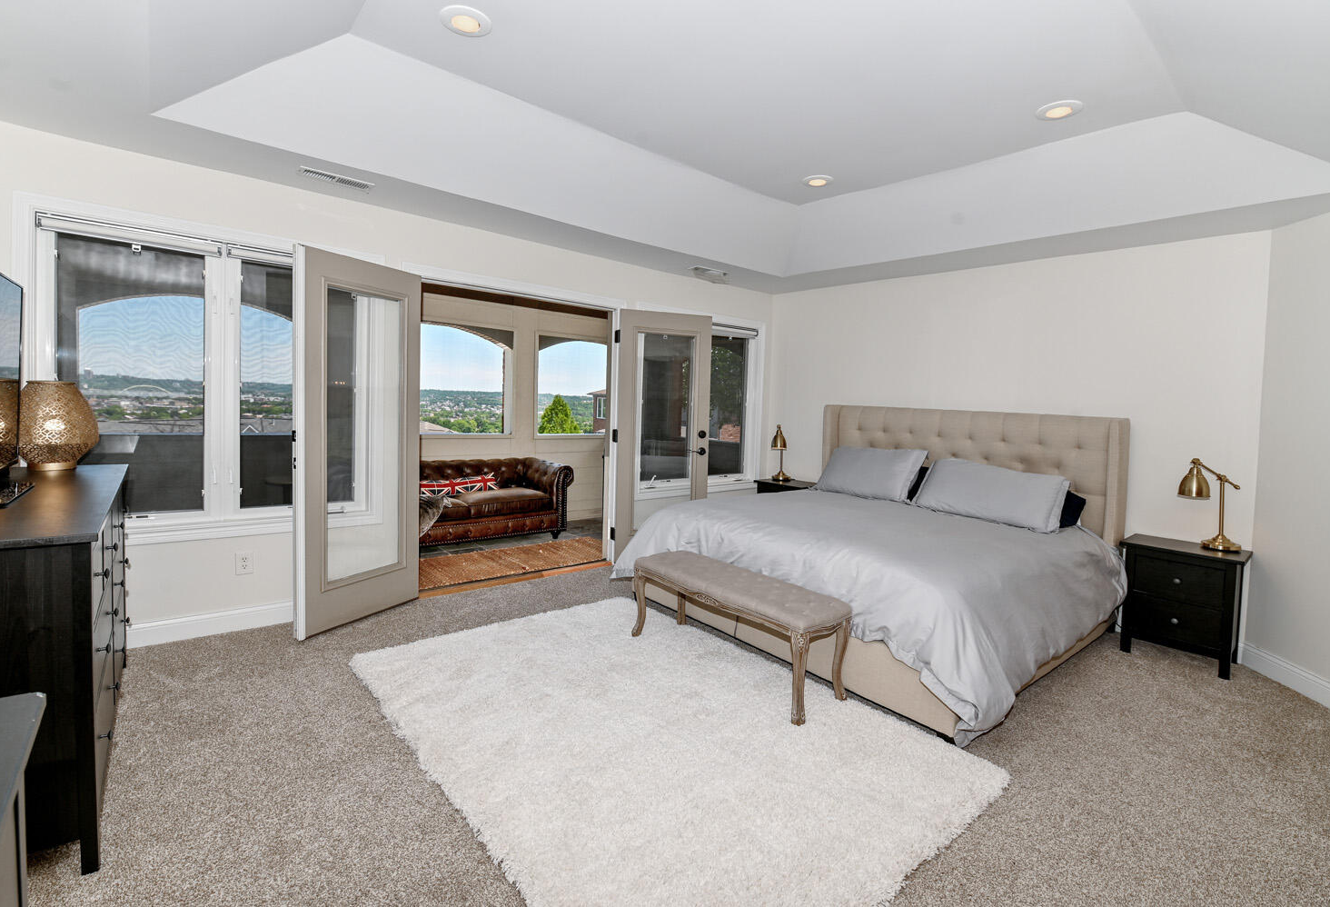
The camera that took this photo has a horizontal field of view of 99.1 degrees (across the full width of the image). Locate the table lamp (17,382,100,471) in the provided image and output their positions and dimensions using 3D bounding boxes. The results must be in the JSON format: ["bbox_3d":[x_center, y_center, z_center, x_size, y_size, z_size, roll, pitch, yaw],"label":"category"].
[{"bbox_3d":[-2.689,-0.122,2.480,0.285,0.373,0.285,7,7,42],"label":"table lamp"}]

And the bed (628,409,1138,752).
[{"bbox_3d":[1.380,0.400,3.799,2.270,1.390,2.240,-1,6,-40],"label":"bed"}]

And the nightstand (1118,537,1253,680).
[{"bbox_3d":[3.055,0.885,3.359,0.385,0.655,0.535,-2,7,-42],"label":"nightstand"}]

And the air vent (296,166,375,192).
[{"bbox_3d":[-1.746,-1.432,2.982,0.350,0.030,0.170,-1,6,-38],"label":"air vent"}]

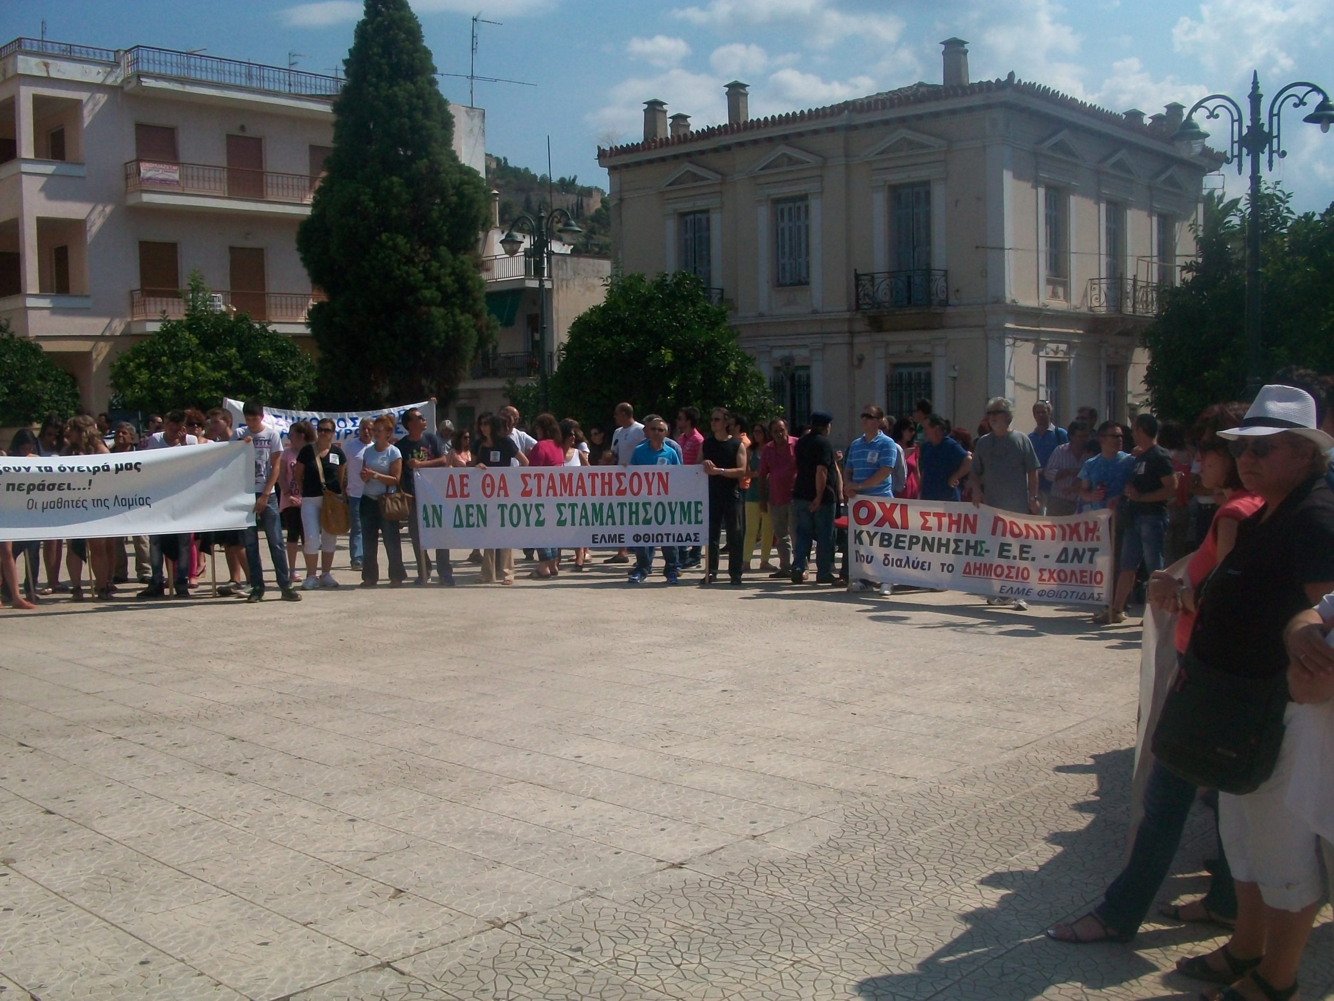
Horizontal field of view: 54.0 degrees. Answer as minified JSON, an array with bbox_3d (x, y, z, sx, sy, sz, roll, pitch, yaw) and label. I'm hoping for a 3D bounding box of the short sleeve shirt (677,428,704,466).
[{"bbox_3d":[0.279,-0.482,14.600,0.280,0.650,0.450,-5,6,-43],"label":"short sleeve shirt"}]

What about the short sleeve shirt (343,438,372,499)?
[{"bbox_3d":[-3.230,-0.340,14.126,0.490,0.680,0.290,-3,5,-23],"label":"short sleeve shirt"}]

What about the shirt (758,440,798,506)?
[{"bbox_3d":[1.211,-0.293,13.900,0.490,0.700,0.280,-1,4,0],"label":"shirt"}]

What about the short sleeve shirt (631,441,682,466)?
[{"bbox_3d":[-0.103,-0.268,13.076,0.530,0.680,0.290,-1,4,-1],"label":"short sleeve shirt"}]

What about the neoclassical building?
[{"bbox_3d":[7.500,-6.931,40.406,14.015,11.660,13.833,3,6,42],"label":"neoclassical building"}]

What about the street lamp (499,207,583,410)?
[{"bbox_3d":[-2.130,-2.461,22.500,0.450,5.250,2.000,-5,6,-41],"label":"street lamp"}]

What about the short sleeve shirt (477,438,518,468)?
[{"bbox_3d":[-1.675,-0.306,13.023,0.470,0.620,0.280,1,5,23],"label":"short sleeve shirt"}]

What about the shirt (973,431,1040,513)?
[{"bbox_3d":[2.900,-0.241,11.200,0.560,0.720,0.310,1,5,24],"label":"shirt"}]

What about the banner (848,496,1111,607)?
[{"bbox_3d":[2.607,0.397,11.275,0.140,0.790,2.615,-5,6,-44],"label":"banner"}]

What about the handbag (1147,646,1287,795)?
[{"bbox_3d":[1.471,0.586,3.500,0.275,0.325,0.125,20,18,41],"label":"handbag"}]

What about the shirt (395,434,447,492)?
[{"bbox_3d":[-2.446,-0.362,13.000,0.510,0.620,0.290,-2,5,-18],"label":"shirt"}]

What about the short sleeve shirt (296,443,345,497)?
[{"bbox_3d":[-3.354,-0.298,12.700,0.470,0.530,0.270,-2,4,-14],"label":"short sleeve shirt"}]

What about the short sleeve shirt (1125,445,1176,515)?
[{"bbox_3d":[3.905,-0.164,10.623,0.290,0.610,0.450,-3,5,-25],"label":"short sleeve shirt"}]

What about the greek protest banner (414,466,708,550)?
[{"bbox_3d":[-1.037,0.070,12.850,2.870,0.800,0.070,-1,4,0],"label":"greek protest banner"}]

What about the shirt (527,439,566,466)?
[{"bbox_3d":[-1.244,-0.335,13.623,0.290,0.620,0.460,2,5,37],"label":"shirt"}]

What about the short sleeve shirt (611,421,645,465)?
[{"bbox_3d":[-0.447,-0.567,15.000,0.460,0.660,0.290,3,6,40],"label":"short sleeve shirt"}]

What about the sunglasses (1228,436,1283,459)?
[{"bbox_3d":[1.650,-0.144,3.599,0.150,0.052,0.145,-3,5,-25],"label":"sunglasses"}]

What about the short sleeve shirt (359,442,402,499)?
[{"bbox_3d":[-2.751,-0.296,12.600,0.410,0.530,0.260,0,4,15],"label":"short sleeve shirt"}]

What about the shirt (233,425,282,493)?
[{"bbox_3d":[-3.653,-0.372,11.700,0.460,0.610,0.270,-2,4,-16],"label":"shirt"}]

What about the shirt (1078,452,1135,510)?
[{"bbox_3d":[3.635,-0.080,10.824,0.500,0.640,0.290,0,4,14],"label":"shirt"}]

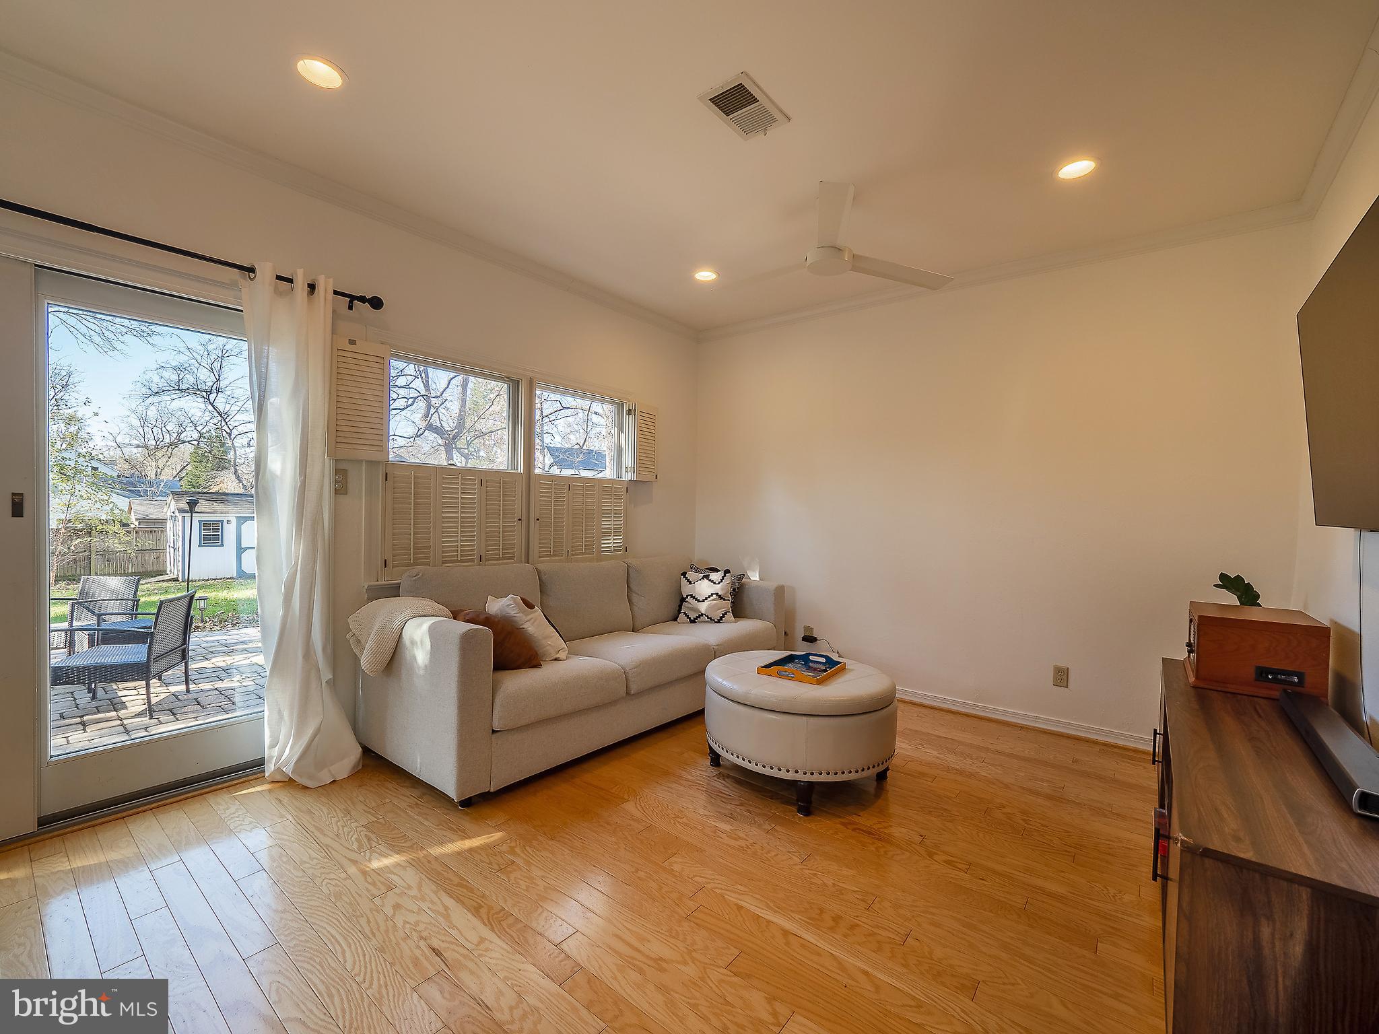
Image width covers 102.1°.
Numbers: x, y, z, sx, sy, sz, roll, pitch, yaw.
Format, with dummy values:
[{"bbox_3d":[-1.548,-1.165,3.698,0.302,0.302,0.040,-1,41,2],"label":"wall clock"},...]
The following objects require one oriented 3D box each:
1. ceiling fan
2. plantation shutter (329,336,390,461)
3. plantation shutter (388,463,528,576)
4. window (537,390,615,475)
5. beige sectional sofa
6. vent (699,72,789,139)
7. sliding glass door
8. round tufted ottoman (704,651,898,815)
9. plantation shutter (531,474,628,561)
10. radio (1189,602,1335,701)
[{"bbox_3d":[0.624,-1.306,2.496,1.240,0.305,1.150,1,1,11],"label":"ceiling fan"},{"bbox_3d":[-1.511,-0.534,2.555,0.045,0.548,0.252,2,1,40],"label":"plantation shutter"},{"bbox_3d":[-1.222,0.022,2.993,0.045,0.570,0.764,2,1,40],"label":"plantation shutter"},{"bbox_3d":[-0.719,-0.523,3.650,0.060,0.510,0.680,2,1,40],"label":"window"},{"bbox_3d":[-0.443,0.703,3.289,0.880,0.850,2.400,2,1,40],"label":"beige sectional sofa"},{"bbox_3d":[0.201,-1.450,1.997,0.193,0.030,0.289,2,1,41],"label":"vent"},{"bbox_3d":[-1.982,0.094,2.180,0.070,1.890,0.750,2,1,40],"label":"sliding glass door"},{"bbox_3d":[0.500,0.924,2.540,0.845,0.460,0.845,1,1,0],"label":"round tufted ottoman"},{"bbox_3d":[-0.684,0.026,3.625,0.045,0.570,0.762,2,1,40],"label":"plantation shutter"},{"bbox_3d":[2.009,0.467,2.001,0.325,0.244,0.420,2,1,39],"label":"radio"}]

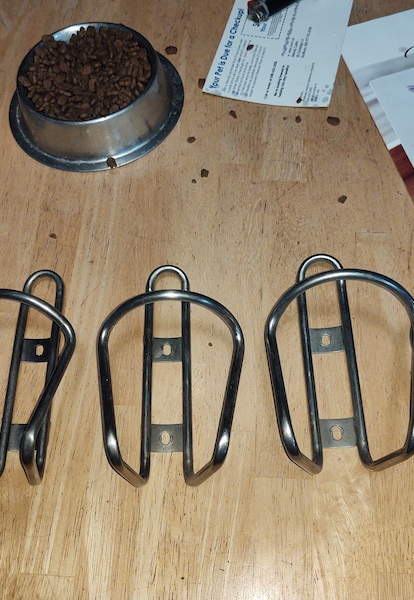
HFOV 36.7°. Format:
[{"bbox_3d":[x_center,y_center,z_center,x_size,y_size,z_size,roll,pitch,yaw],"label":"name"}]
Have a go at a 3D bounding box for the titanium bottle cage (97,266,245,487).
[{"bbox_3d":[-0.024,0.033,0.386,0.090,0.084,0.152,1,65,-4],"label":"titanium bottle cage"}]

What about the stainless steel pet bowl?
[{"bbox_3d":[-0.096,-0.179,0.523,0.151,0.040,0.151,-2,63,4],"label":"stainless steel pet bowl"}]

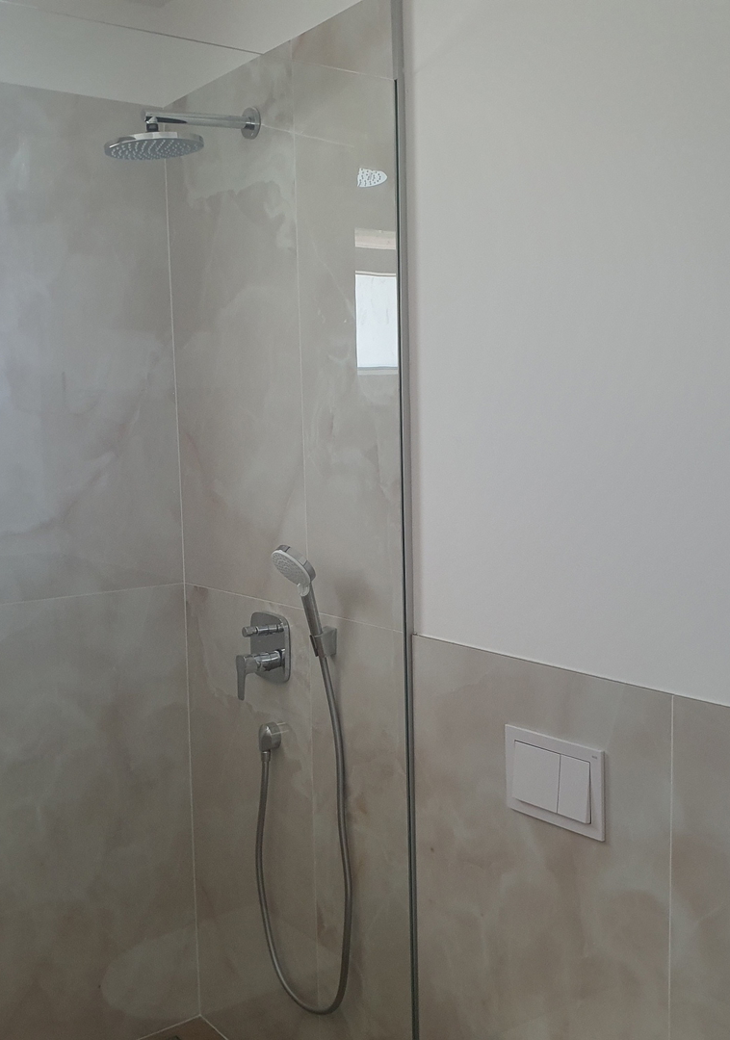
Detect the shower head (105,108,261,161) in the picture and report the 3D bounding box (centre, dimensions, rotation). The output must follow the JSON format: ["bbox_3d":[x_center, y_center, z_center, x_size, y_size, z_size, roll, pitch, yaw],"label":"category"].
[{"bbox_3d":[-0.385,-0.837,2.206,0.342,0.122,0.205,-5,6,-36],"label":"shower head"}]

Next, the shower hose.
[{"bbox_3d":[-0.158,0.678,2.318,0.070,0.845,0.372,-5,6,-36],"label":"shower hose"}]

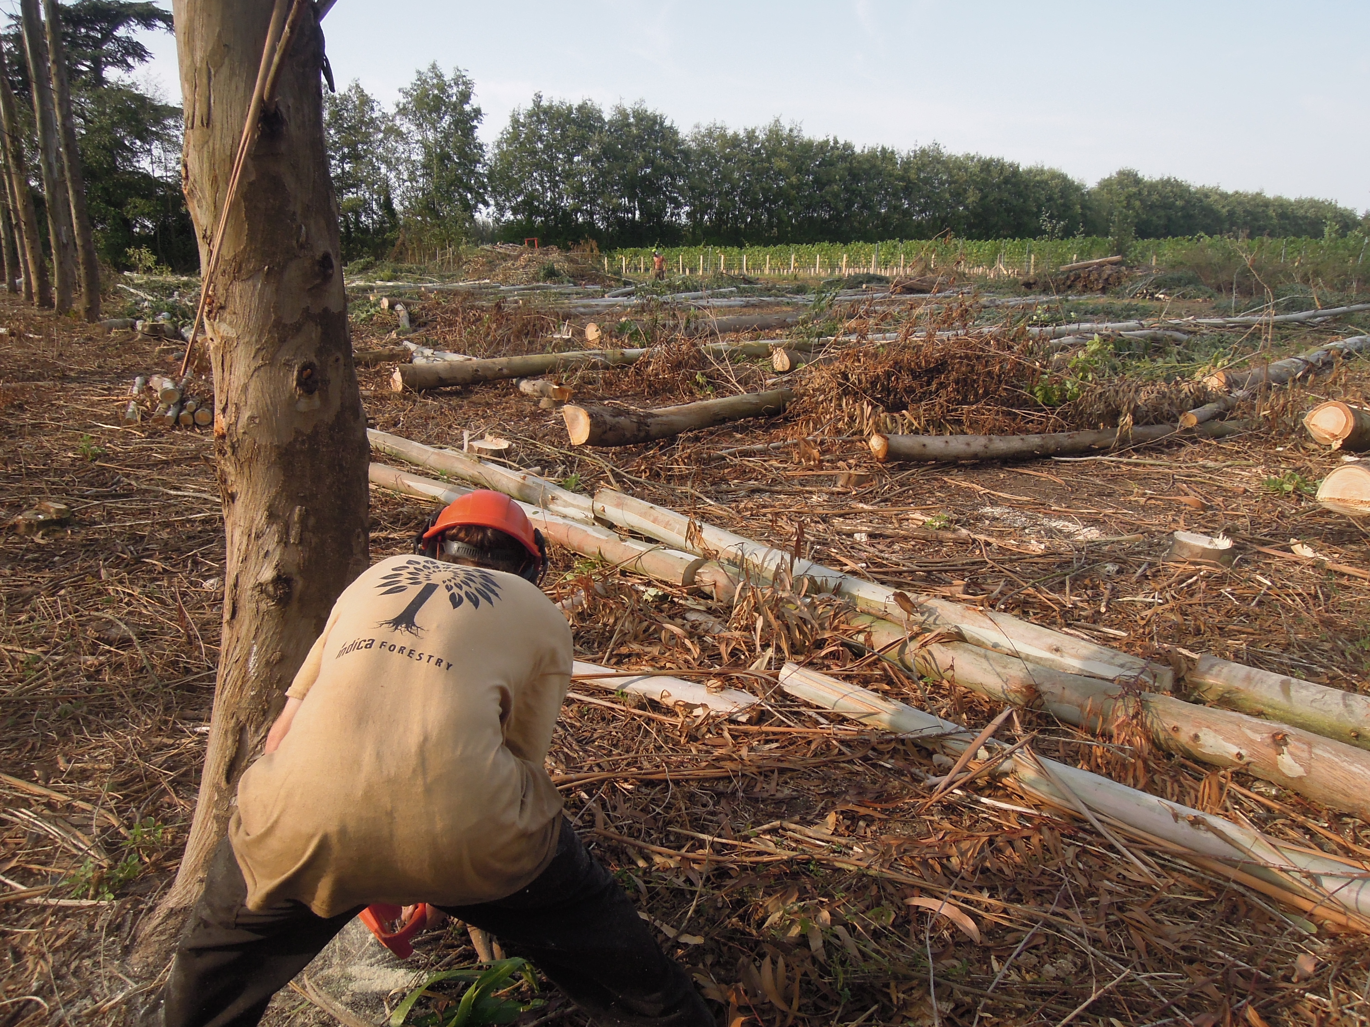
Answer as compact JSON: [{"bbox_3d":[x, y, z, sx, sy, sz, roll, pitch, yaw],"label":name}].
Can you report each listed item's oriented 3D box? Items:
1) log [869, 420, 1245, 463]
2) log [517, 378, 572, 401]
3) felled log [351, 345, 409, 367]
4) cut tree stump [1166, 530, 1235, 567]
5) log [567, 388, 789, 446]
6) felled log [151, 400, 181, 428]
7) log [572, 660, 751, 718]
[{"bbox_3d":[3.176,-0.626,7.822,3.480,0.250,0.250,-5,16,-15],"label":"log"},{"bbox_3d":[-1.647,-1.443,10.986,0.180,0.180,0.878,-12,19,-37],"label":"log"},{"bbox_3d":[-4.846,-2.373,14.419,0.210,0.210,1.550,10,19,34],"label":"felled log"},{"bbox_3d":[2.724,0.190,5.021,0.340,0.130,0.340,0,15,0],"label":"cut tree stump"},{"bbox_3d":[0.162,-0.968,9.000,2.759,0.340,0.350,-12,19,-35],"label":"log"},{"bbox_3d":[-5.302,-1.041,9.759,0.270,0.140,1.135,-6,16,-20],"label":"felled log"},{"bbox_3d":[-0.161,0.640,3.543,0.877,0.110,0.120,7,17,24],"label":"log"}]

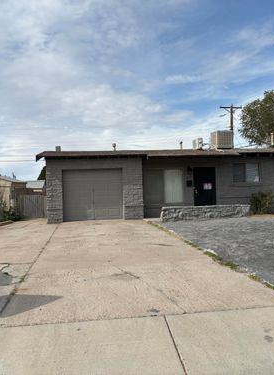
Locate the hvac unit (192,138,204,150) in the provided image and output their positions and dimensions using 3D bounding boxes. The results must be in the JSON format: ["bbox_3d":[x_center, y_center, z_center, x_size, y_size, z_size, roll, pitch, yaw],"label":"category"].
[{"bbox_3d":[3.120,-2.140,19.100,0.300,0.550,0.820,-1,0,-8],"label":"hvac unit"}]

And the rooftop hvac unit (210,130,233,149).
[{"bbox_3d":[4.320,-2.360,19.040,0.880,0.880,0.870,-1,0,-8],"label":"rooftop hvac unit"}]

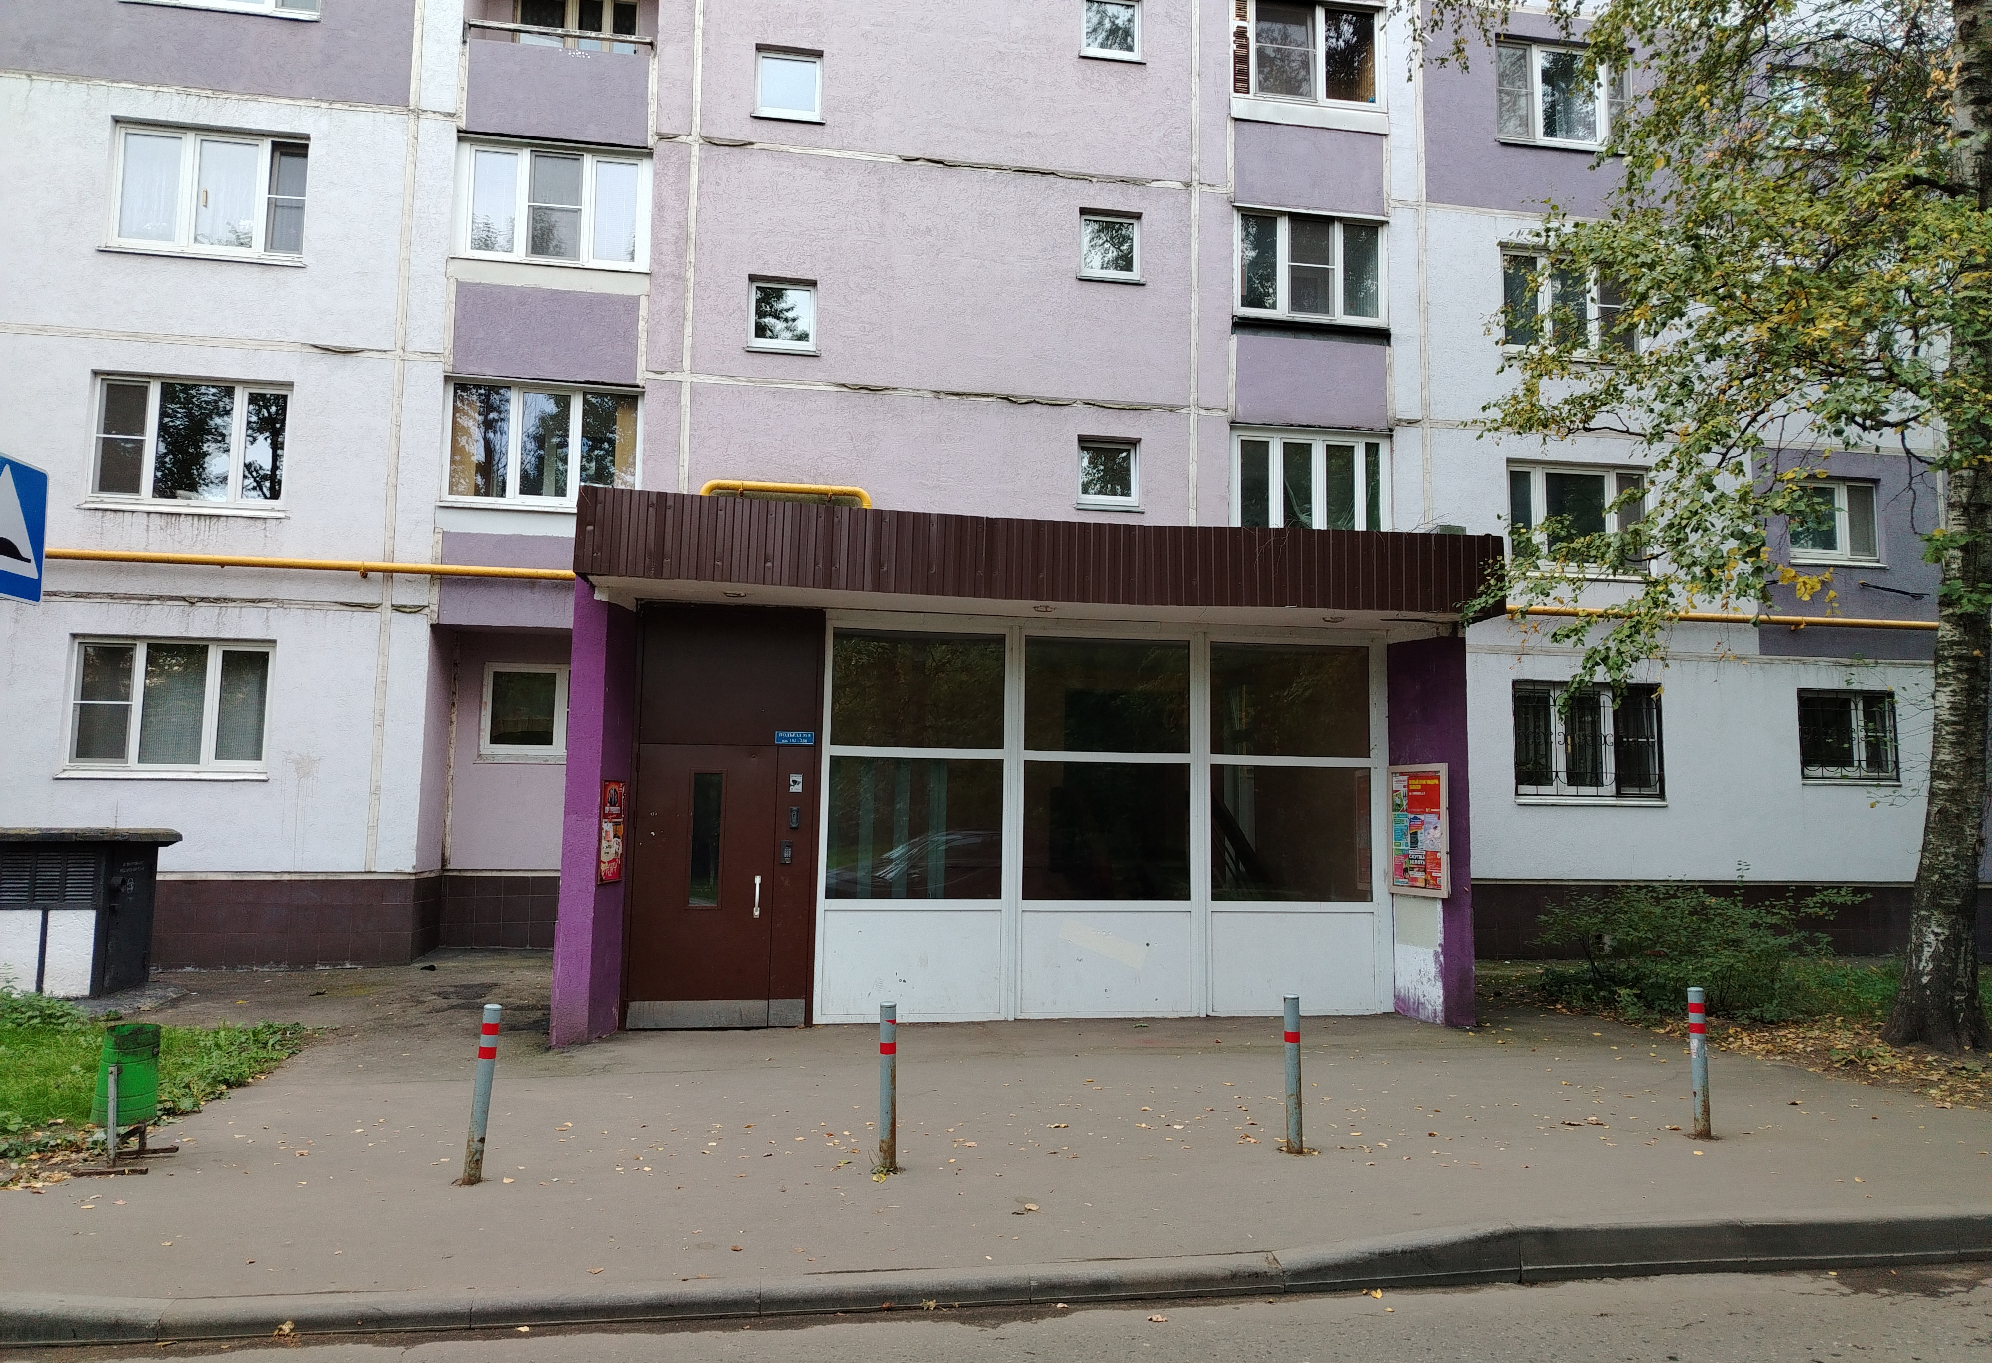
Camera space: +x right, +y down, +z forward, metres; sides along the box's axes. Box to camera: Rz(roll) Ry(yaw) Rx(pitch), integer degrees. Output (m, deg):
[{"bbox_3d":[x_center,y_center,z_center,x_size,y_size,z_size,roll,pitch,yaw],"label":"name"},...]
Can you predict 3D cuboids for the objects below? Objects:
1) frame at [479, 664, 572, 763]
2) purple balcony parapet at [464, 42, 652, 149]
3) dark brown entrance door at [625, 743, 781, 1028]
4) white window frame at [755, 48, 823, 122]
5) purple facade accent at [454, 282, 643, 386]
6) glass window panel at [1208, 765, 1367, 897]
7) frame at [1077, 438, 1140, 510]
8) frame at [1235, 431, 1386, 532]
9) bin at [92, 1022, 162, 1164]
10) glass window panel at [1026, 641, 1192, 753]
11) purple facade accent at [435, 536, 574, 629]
[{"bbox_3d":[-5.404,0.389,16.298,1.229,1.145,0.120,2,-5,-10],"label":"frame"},{"bbox_3d":[-5.000,-6.694,15.840,2.004,1.088,0.120,2,-6,-9],"label":"purple balcony parapet"},{"bbox_3d":[-2.154,1.508,10.225,1.012,2.057,0.080,2,-6,-10],"label":"dark brown entrance door"},{"bbox_3d":[-2.442,-7.056,16.322,0.787,0.883,0.120,2,-6,-9],"label":"white window frame"},{"bbox_3d":[-4.980,-3.835,15.342,1.971,1.009,0.150,2,-5,-10],"label":"purple facade accent"},{"bbox_3d":[2.397,1.237,11.203,1.364,1.090,0.050,2,-6,-9],"label":"glass window panel"},{"bbox_3d":[1.335,-2.428,16.400,0.748,0.814,0.120,2,-6,-10],"label":"frame"},{"bbox_3d":[3.818,-2.360,16.777,2.067,1.388,0.150,2,-6,-10],"label":"frame"},{"bbox_3d":[-4.089,1.939,6.516,0.350,0.599,0.400,2,-6,-10],"label":"bin"},{"bbox_3d":[0.884,0.113,10.905,1.340,0.896,0.050,2,-6,-10],"label":"glass window panel"},{"bbox_3d":[-5.008,-1.081,15.122,1.996,0.991,0.150,2,-6,-10],"label":"purple facade accent"}]

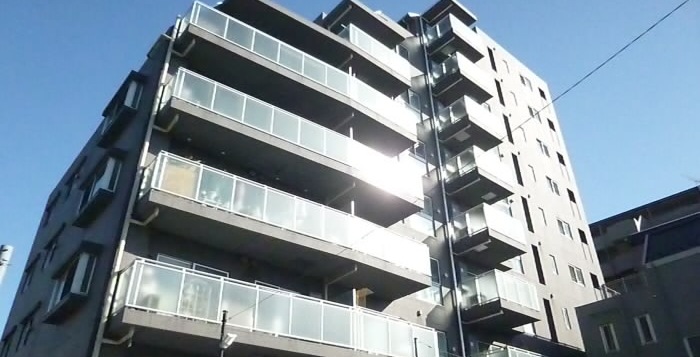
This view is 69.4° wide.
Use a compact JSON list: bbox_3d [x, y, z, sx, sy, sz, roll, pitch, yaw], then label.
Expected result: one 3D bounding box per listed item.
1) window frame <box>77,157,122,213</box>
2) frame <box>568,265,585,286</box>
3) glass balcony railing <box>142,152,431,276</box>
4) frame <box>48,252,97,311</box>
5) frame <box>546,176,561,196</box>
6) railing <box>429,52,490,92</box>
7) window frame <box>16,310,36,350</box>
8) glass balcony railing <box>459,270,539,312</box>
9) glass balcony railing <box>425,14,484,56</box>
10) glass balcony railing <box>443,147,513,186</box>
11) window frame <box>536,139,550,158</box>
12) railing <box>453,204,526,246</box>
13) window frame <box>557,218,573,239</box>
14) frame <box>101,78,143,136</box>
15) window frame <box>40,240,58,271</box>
[{"bbox_3d":[-7.138,0.288,14.445,0.360,1.000,1.850,25,-40,-34],"label":"window frame"},{"bbox_3d":[12.450,5.336,27.732,1.283,0.998,0.100,24,-40,-34],"label":"frame"},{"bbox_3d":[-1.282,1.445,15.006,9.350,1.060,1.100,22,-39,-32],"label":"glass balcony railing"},{"bbox_3d":[-7.100,2.714,12.958,0.376,0.998,1.981,24,-40,-34],"label":"frame"},{"bbox_3d":[12.378,0.521,30.782,1.283,0.998,0.100,24,-40,-34],"label":"frame"},{"bbox_3d":[5.739,-4.959,25.951,2.665,1.149,1.753,24,-40,-34],"label":"railing"},{"bbox_3d":[-10.936,5.208,17.005,0.100,1.040,1.339,24,-40,-34],"label":"window frame"},{"bbox_3d":[5.883,4.659,19.859,2.665,1.149,1.753,24,-40,-34],"label":"glass balcony railing"},{"bbox_3d":[5.770,-7.406,27.550,2.680,1.100,1.700,24,-40,-34],"label":"glass balcony railing"},{"bbox_3d":[5.857,-0.144,22.981,2.680,1.100,1.700,24,-40,-34],"label":"glass balcony railing"},{"bbox_3d":[12.342,-1.886,32.307,1.283,0.998,0.100,24,-40,-34],"label":"window frame"},{"bbox_3d":[5.848,2.276,21.369,2.665,1.149,1.753,24,-40,-34],"label":"railing"},{"bbox_3d":[12.506,2.954,29.343,1.430,1.080,0.120,24,-40,-34],"label":"window frame"},{"bbox_3d":[-7.167,-2.128,15.966,0.360,1.010,1.850,25,-40,-34],"label":"frame"},{"bbox_3d":[-10.972,2.801,18.530,0.100,1.040,1.339,24,-40,-34],"label":"window frame"}]

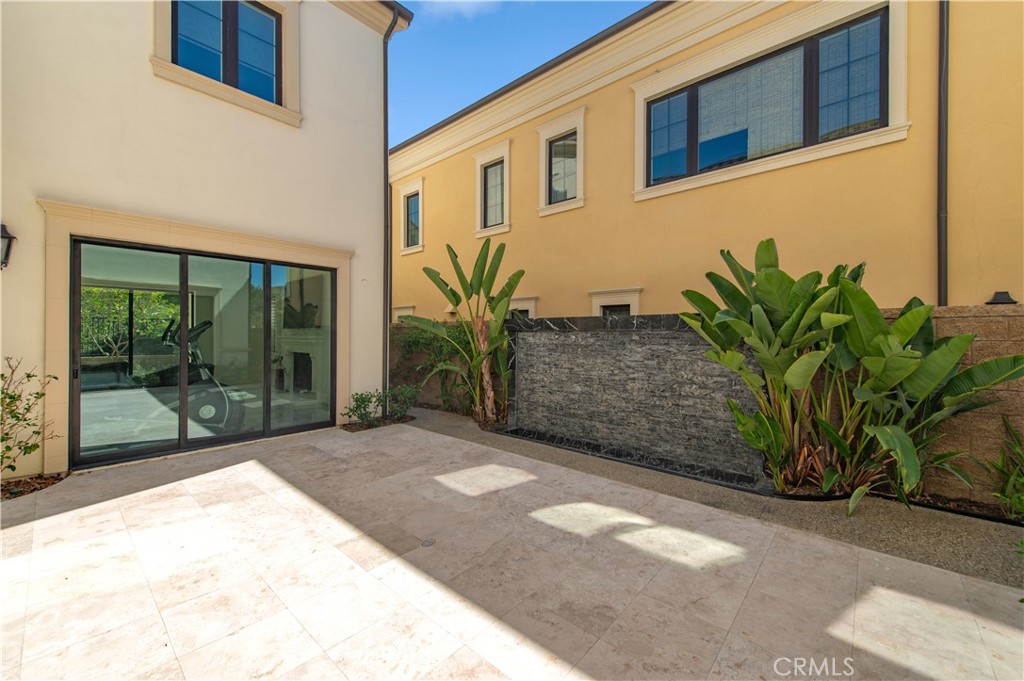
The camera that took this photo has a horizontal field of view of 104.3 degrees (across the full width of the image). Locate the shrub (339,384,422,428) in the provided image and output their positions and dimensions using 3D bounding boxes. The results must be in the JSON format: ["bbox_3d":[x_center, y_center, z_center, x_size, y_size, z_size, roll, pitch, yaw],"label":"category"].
[{"bbox_3d":[-2.168,1.065,6.609,0.580,0.610,1.200,1,1,41],"label":"shrub"}]

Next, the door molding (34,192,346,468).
[{"bbox_3d":[-3.668,-0.027,5.248,0.190,2.795,3.330,1,1,41],"label":"door molding"}]

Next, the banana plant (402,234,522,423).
[{"bbox_3d":[-0.842,-0.161,6.491,1.850,3.020,1.430,1,1,41],"label":"banana plant"}]

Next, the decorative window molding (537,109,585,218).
[{"bbox_3d":[1.039,-3.731,8.473,1.214,2.005,0.140,1,1,41],"label":"decorative window molding"}]

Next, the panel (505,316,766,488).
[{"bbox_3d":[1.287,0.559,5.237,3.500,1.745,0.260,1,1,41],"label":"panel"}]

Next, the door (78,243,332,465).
[{"bbox_3d":[-3.721,0.120,5.258,0.120,2.480,2.822,1,1,41],"label":"door"}]

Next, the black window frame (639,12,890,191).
[{"bbox_3d":[3.711,-3.571,6.259,3.222,1.559,0.120,1,1,41],"label":"black window frame"}]

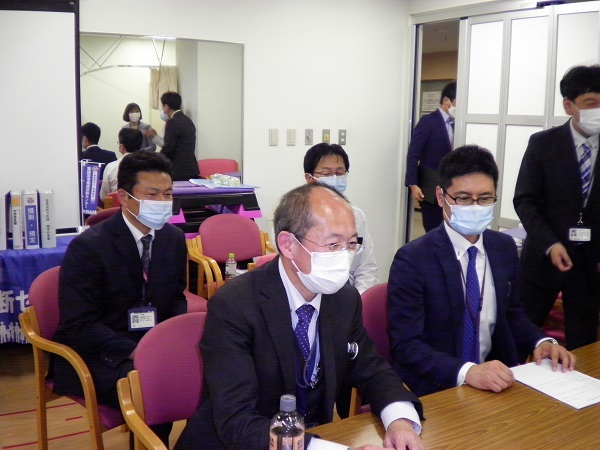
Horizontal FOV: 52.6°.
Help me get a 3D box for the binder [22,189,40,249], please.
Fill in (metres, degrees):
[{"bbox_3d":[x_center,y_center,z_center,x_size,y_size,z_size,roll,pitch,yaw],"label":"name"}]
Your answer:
[{"bbox_3d":[-1.543,-0.038,3.464,0.070,0.307,0.240,-4,12,-28],"label":"binder"}]

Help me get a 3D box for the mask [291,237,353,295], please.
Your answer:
[{"bbox_3d":[0.052,0.093,1.460,0.115,0.115,0.140,23,20,36],"label":"mask"}]

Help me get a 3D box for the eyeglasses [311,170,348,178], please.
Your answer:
[{"bbox_3d":[0.130,-0.223,2.660,0.140,0.040,0.140,-3,21,-24],"label":"eyeglasses"}]

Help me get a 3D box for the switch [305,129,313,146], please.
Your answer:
[{"bbox_3d":[0.068,-0.659,4.570,0.070,0.120,0.010,-3,10,-26],"label":"switch"}]

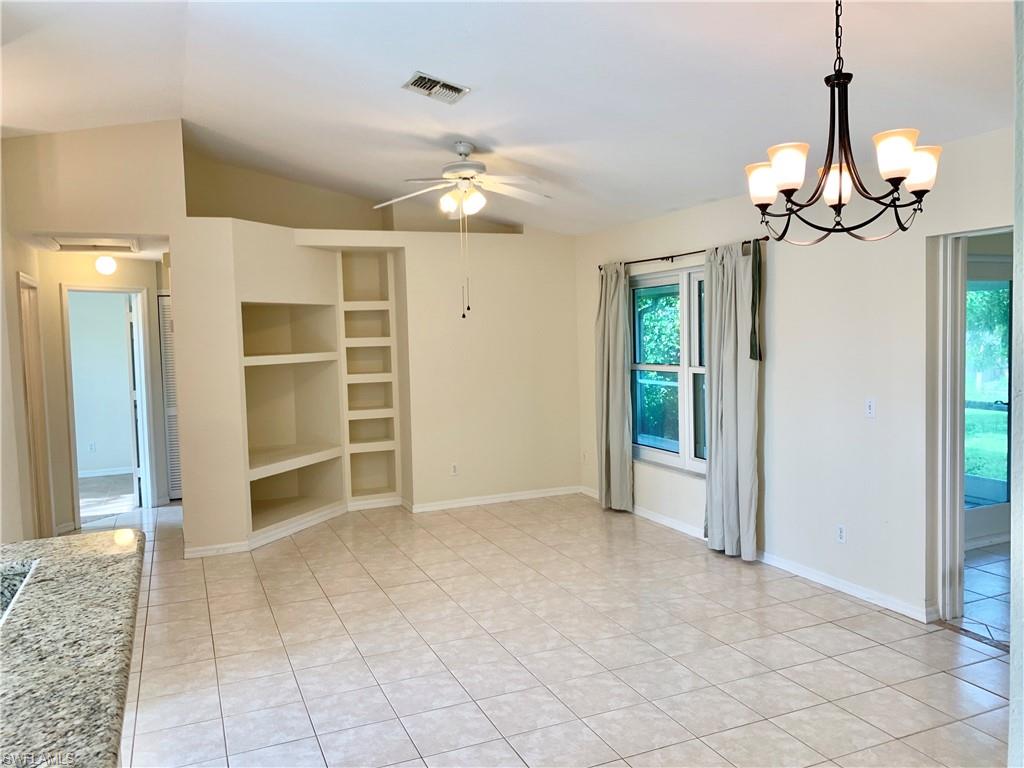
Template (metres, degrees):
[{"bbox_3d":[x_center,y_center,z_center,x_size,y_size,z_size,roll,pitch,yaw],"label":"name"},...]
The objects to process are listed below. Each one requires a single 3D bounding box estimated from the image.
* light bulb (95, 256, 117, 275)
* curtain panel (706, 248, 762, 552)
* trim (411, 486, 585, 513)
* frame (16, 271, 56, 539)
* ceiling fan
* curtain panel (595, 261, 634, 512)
[{"bbox_3d":[-3.449,-1.002,6.554,0.185,0.169,0.185,-3,4,-23],"label":"light bulb"},{"bbox_3d":[1.503,0.114,5.281,0.113,2.138,0.536,-3,4,-23],"label":"curtain panel"},{"bbox_3d":[-0.117,1.085,7.289,1.691,0.079,0.017,-3,4,-23],"label":"trim"},{"bbox_3d":[-3.743,0.256,6.001,0.113,2.085,0.861,-3,4,-23],"label":"frame"},{"bbox_3d":[-0.315,-1.371,5.163,1.291,0.513,1.291,-3,4,-23],"label":"ceiling fan"},{"bbox_3d":[0.890,0.026,6.731,0.113,2.171,0.480,-3,4,-23],"label":"curtain panel"}]

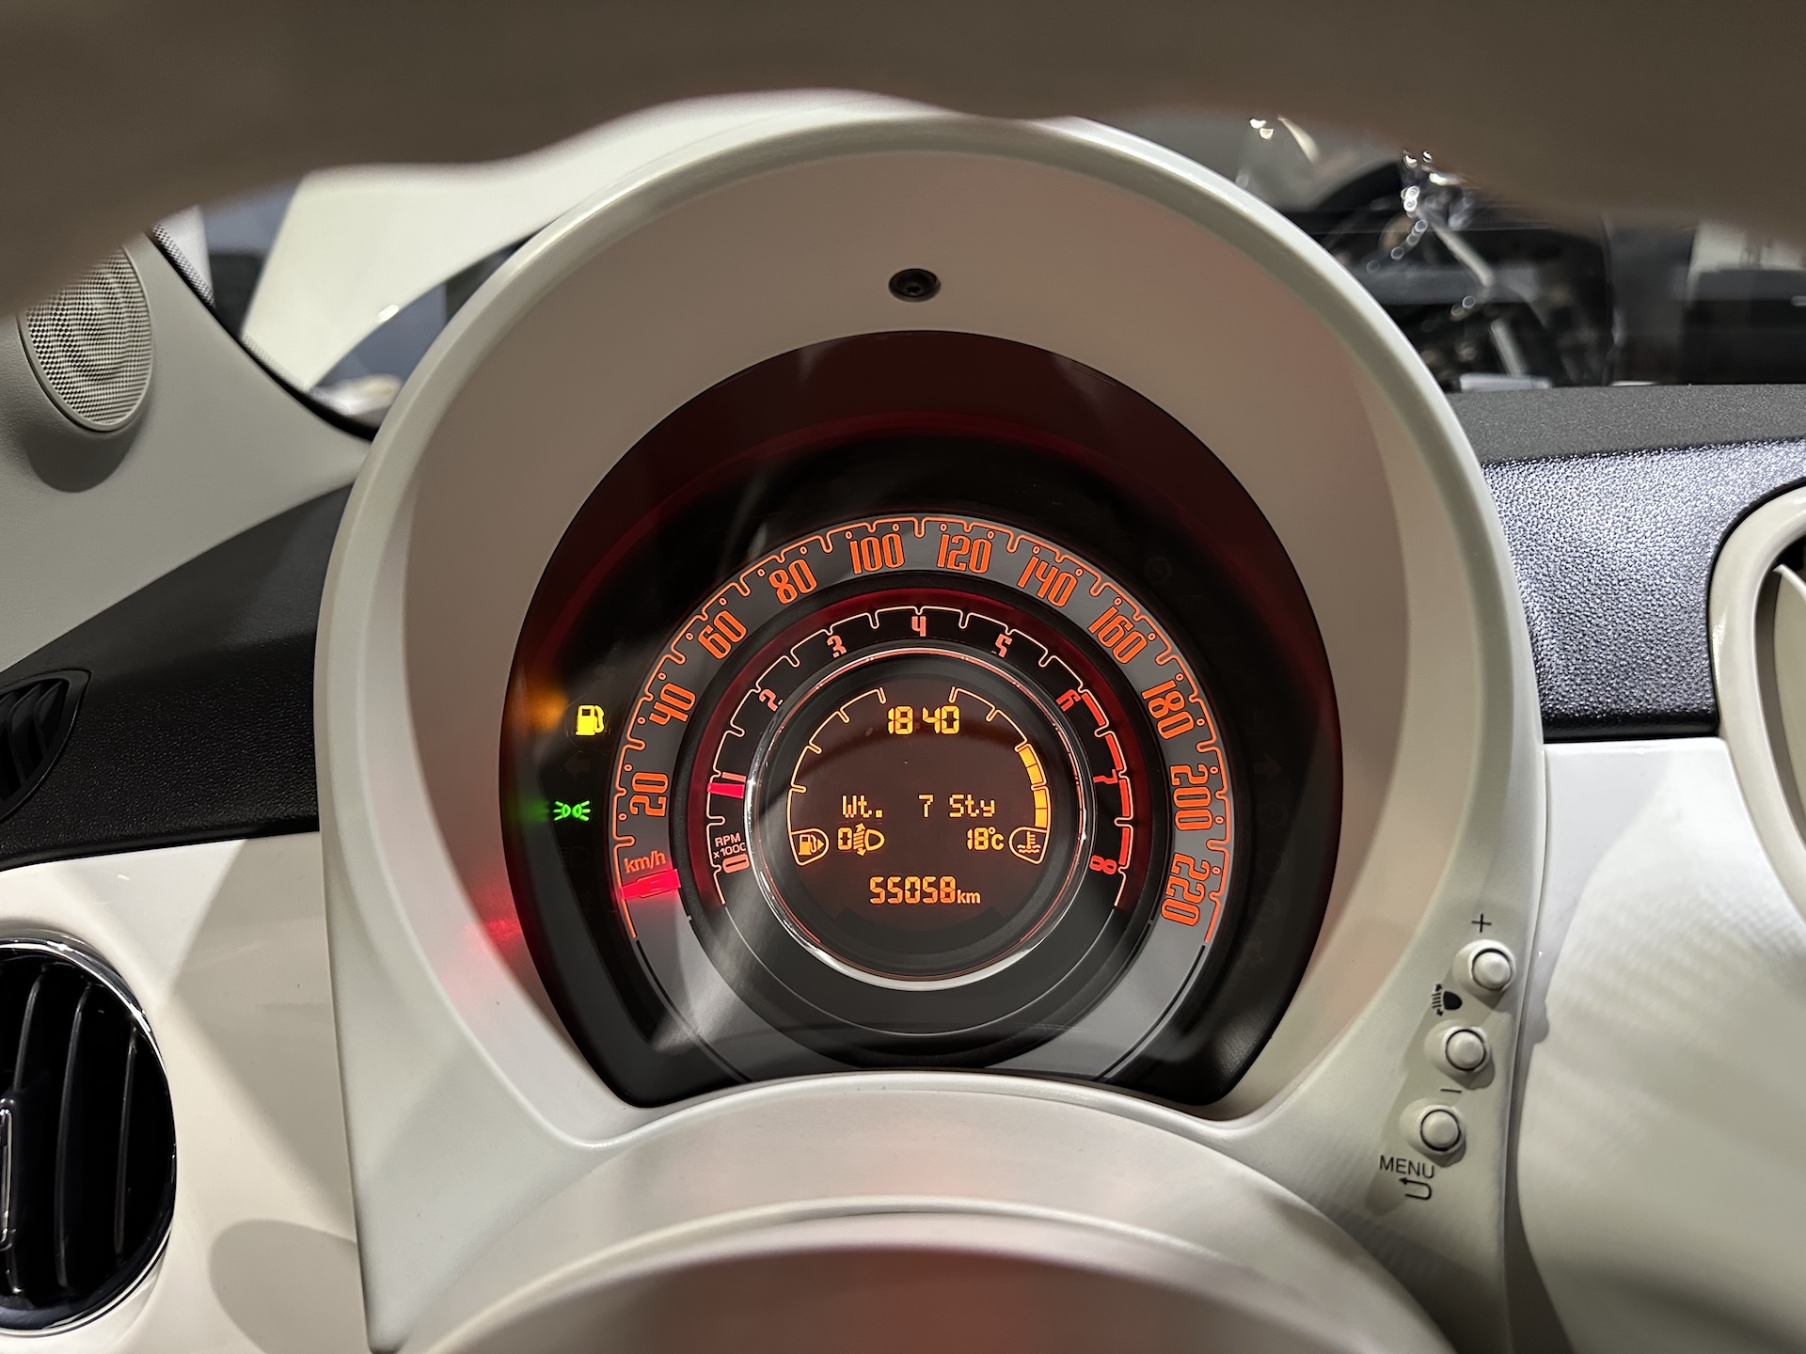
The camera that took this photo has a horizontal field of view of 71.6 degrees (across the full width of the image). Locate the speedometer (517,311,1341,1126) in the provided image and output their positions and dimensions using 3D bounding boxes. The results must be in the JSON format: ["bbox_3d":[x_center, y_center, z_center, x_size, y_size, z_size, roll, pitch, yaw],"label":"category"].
[{"bbox_3d":[0.004,0.016,0.302,0.204,0.184,0.055,0,0,0],"label":"speedometer"}]

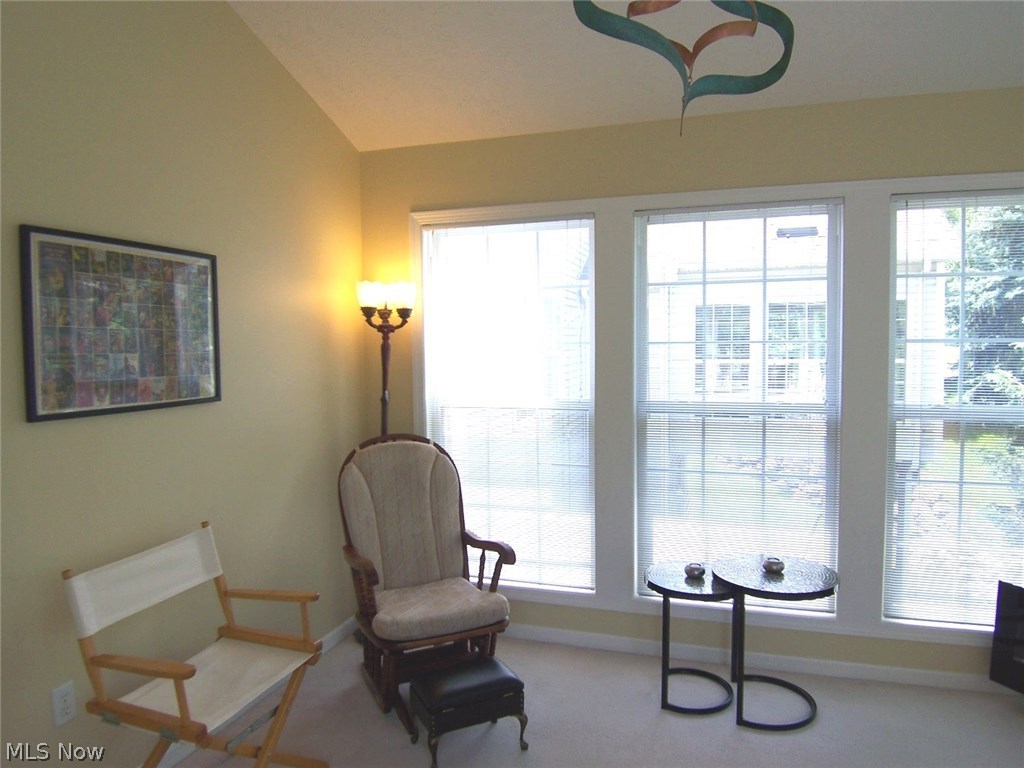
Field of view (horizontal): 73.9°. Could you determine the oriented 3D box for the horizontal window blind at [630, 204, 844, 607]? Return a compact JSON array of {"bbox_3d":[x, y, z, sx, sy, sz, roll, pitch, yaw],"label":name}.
[{"bbox_3d":[1.007,0.104,3.082,0.876,1.800,0.045,0,3,16],"label":"horizontal window blind"}]

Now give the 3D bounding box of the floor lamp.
[{"bbox_3d":[-0.599,0.400,3.318,0.275,1.780,0.275,0,3,16],"label":"floor lamp"}]

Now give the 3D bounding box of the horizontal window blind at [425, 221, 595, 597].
[{"bbox_3d":[-0.017,0.095,3.374,0.872,1.800,0.045,0,3,16],"label":"horizontal window blind"}]

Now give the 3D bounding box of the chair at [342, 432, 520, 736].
[{"bbox_3d":[-0.354,0.778,2.853,0.640,1.070,0.720,-2,3,-24],"label":"chair"}]

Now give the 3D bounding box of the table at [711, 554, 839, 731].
[{"bbox_3d":[1.058,1.035,2.766,0.479,0.540,0.479,0,3,16],"label":"table"}]

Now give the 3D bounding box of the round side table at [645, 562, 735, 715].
[{"bbox_3d":[0.757,1.055,2.838,0.402,0.499,0.402,0,3,16],"label":"round side table"}]

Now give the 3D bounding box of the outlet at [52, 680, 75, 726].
[{"bbox_3d":[-1.268,0.909,1.934,0.010,0.114,0.071,0,3,16],"label":"outlet"}]

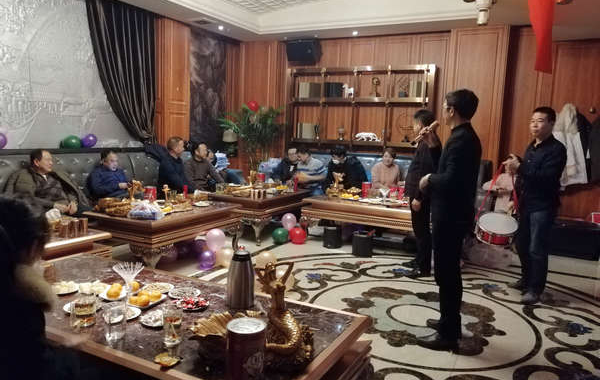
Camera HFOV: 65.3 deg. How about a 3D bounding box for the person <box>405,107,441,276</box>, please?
[{"bbox_3d":[1.311,0.019,4.918,0.380,1.690,0.480,4,7,15],"label":"person"}]

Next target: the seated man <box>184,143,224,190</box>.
[{"bbox_3d":[-1.290,-0.050,6.636,0.780,1.240,0.560,6,8,33],"label":"seated man"}]

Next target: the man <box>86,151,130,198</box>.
[{"bbox_3d":[-2.004,0.131,5.273,0.800,1.170,0.600,4,7,14],"label":"man"}]

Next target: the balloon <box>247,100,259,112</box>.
[{"bbox_3d":[-0.741,-1.318,7.300,0.185,0.190,0.185,2,7,0],"label":"balloon"}]

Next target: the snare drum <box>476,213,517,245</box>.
[{"bbox_3d":[1.775,0.354,4.200,0.370,0.135,0.370,-1,27,1],"label":"snare drum"}]

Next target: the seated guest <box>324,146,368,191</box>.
[{"bbox_3d":[0.609,0.021,6.671,0.600,1.260,0.850,5,7,26],"label":"seated guest"}]

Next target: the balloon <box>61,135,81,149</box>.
[{"bbox_3d":[-2.564,-0.532,5.239,0.180,0.170,0.210,5,7,26],"label":"balloon"}]

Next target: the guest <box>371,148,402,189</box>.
[{"bbox_3d":[1.161,0.039,6.645,0.500,1.220,0.750,5,8,27],"label":"guest"}]

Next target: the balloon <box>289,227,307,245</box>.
[{"bbox_3d":[-0.025,0.591,5.970,0.213,0.222,0.213,2,7,0],"label":"balloon"}]

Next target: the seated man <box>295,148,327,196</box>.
[{"bbox_3d":[0.185,-0.005,6.940,0.800,1.220,0.560,-4,9,-41],"label":"seated man"}]

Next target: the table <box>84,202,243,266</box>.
[{"bbox_3d":[-1.472,0.485,5.103,0.980,0.545,1.380,5,8,27],"label":"table"}]

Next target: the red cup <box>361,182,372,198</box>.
[{"bbox_3d":[0.923,0.008,6.407,0.138,0.210,0.138,2,7,0],"label":"red cup"}]

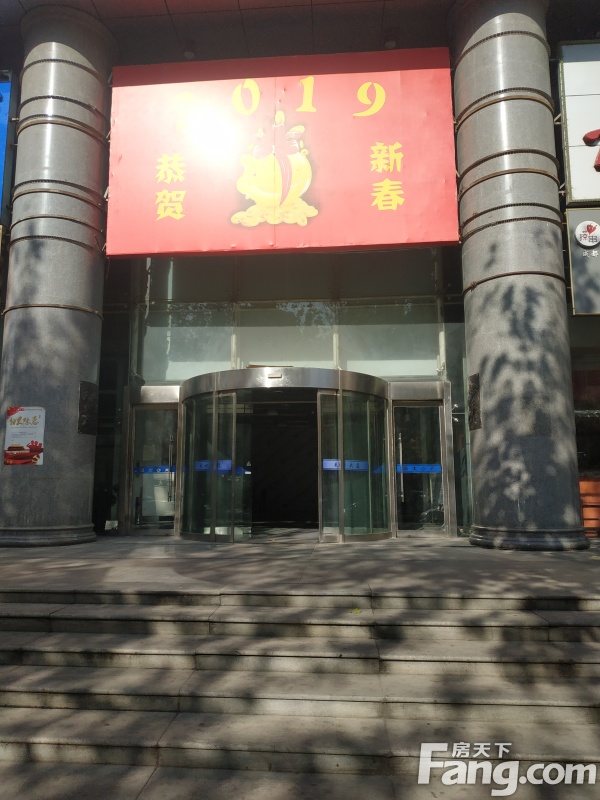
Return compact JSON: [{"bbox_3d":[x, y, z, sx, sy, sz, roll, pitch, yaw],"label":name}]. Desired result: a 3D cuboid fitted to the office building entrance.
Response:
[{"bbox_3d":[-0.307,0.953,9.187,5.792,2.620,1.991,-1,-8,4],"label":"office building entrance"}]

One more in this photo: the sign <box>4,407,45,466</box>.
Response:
[{"bbox_3d":[-4.140,0.544,8.325,0.613,0.878,0.061,0,-8,-1],"label":"sign"}]

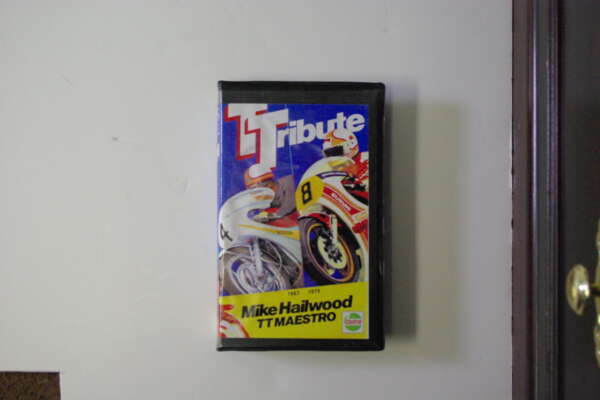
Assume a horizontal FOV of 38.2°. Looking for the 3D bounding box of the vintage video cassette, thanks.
[{"bbox_3d":[0.001,0.012,0.661,0.125,0.030,0.203,0,90,-1],"label":"vintage video cassette"}]

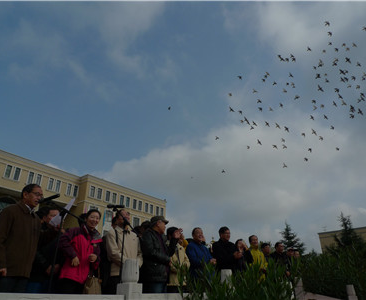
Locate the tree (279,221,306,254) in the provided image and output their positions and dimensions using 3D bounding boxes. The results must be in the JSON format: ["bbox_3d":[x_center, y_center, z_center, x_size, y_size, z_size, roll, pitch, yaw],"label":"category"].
[{"bbox_3d":[6.690,6.950,16.800,3.100,5.400,3.100,0,-27,0],"label":"tree"}]

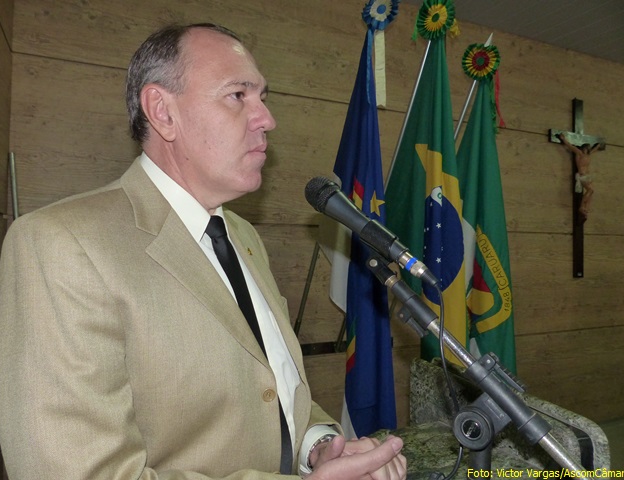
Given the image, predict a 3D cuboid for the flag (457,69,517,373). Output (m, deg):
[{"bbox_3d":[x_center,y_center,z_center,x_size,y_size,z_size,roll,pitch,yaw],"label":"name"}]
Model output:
[{"bbox_3d":[0.845,0.030,2.280,0.340,1.760,0.220,0,-2,-5],"label":"flag"}]

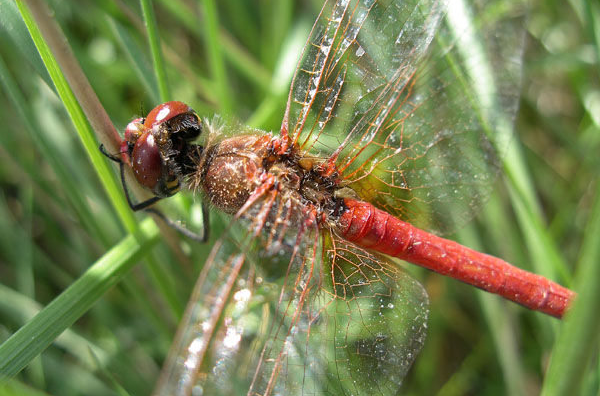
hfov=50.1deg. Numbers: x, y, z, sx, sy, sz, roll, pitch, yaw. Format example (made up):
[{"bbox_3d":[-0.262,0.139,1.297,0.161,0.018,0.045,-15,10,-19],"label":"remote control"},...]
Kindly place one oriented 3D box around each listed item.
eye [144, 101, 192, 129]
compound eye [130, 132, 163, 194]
[{"bbox_3d":[-0.009,-0.005,0.043,0.002,0.003,0.003,11,71,27],"label":"eye"},{"bbox_3d":[-0.010,-0.002,0.042,0.002,0.003,0.003,11,71,27],"label":"compound eye"}]

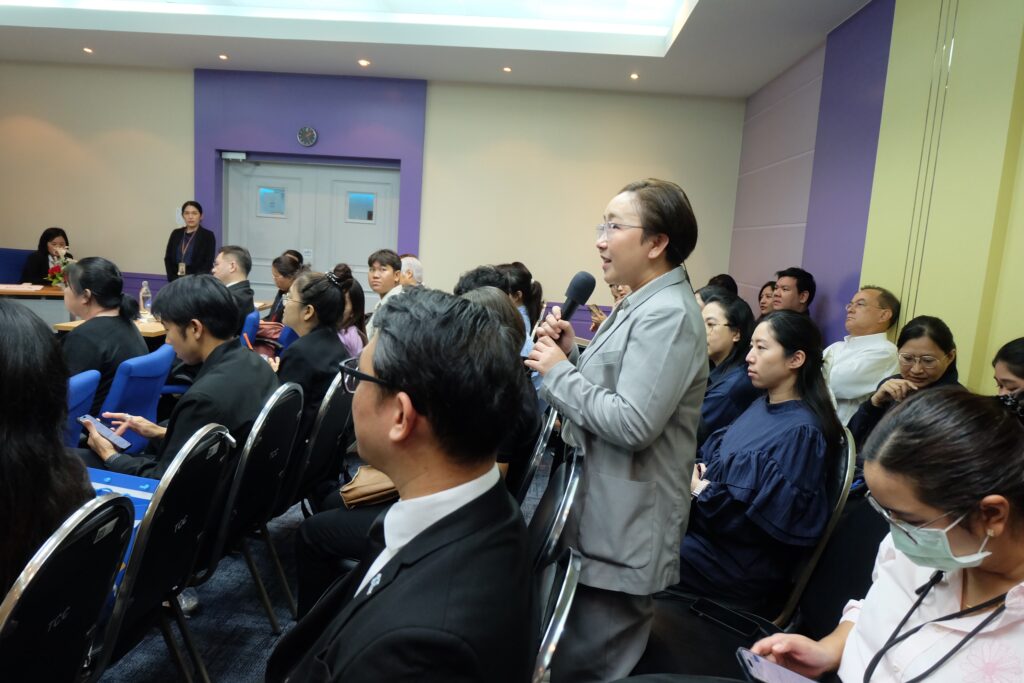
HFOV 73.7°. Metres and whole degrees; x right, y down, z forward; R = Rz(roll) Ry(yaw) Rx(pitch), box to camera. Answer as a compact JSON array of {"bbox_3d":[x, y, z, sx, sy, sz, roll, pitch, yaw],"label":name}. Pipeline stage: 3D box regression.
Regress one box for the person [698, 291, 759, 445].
[{"bbox_3d":[0.618,0.433,2.724,0.800,1.254,0.500,2,8,-8],"label":"person"}]

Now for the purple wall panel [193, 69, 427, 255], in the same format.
[{"bbox_3d":[-1.948,-1.063,6.568,2.175,2.853,0.120,4,8,2],"label":"purple wall panel"}]

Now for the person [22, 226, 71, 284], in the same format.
[{"bbox_3d":[-3.949,-0.305,5.833,0.500,1.311,0.700,0,9,-25],"label":"person"}]

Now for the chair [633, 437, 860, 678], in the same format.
[{"bbox_3d":[0.580,0.738,1.674,0.560,0.930,0.450,4,8,2],"label":"chair"}]

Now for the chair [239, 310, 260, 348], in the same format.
[{"bbox_3d":[-1.898,0.257,4.156,0.600,0.907,0.580,2,8,-13],"label":"chair"}]

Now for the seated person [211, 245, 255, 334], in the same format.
[{"bbox_3d":[-1.942,0.057,4.172,0.780,1.292,0.500,2,8,-13],"label":"seated person"}]

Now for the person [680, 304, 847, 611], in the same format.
[{"bbox_3d":[0.600,0.520,2.067,0.680,1.250,0.500,3,8,1],"label":"person"}]

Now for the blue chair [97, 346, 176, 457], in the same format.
[{"bbox_3d":[-1.700,0.476,2.677,0.600,0.900,0.560,3,8,-1],"label":"blue chair"}]

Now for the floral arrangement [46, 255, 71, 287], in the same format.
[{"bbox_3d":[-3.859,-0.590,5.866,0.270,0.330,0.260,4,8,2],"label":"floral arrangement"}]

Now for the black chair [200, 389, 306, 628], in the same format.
[{"bbox_3d":[-0.985,0.578,2.152,0.560,0.930,0.450,4,8,2],"label":"black chair"}]

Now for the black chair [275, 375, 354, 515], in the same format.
[{"bbox_3d":[-0.971,0.506,2.657,0.560,0.930,0.450,4,8,2],"label":"black chair"}]

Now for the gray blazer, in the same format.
[{"bbox_3d":[0.232,0.191,1.502,0.370,0.740,0.450,3,8,-5],"label":"gray blazer"}]

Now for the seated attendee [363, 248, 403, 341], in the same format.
[{"bbox_3d":[-0.889,0.165,3.686,0.720,1.320,0.500,1,8,-14],"label":"seated attendee"}]

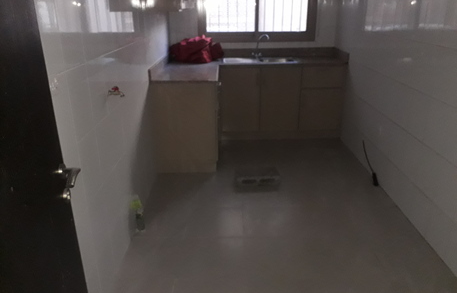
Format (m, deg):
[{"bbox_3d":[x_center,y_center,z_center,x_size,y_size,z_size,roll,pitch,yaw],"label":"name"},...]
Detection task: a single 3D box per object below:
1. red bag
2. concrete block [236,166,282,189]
[{"bbox_3d":[-0.371,-1.148,4.206,0.610,0.285,0.340,0,21,0],"label":"red bag"},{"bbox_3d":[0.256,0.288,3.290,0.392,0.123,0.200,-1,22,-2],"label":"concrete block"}]

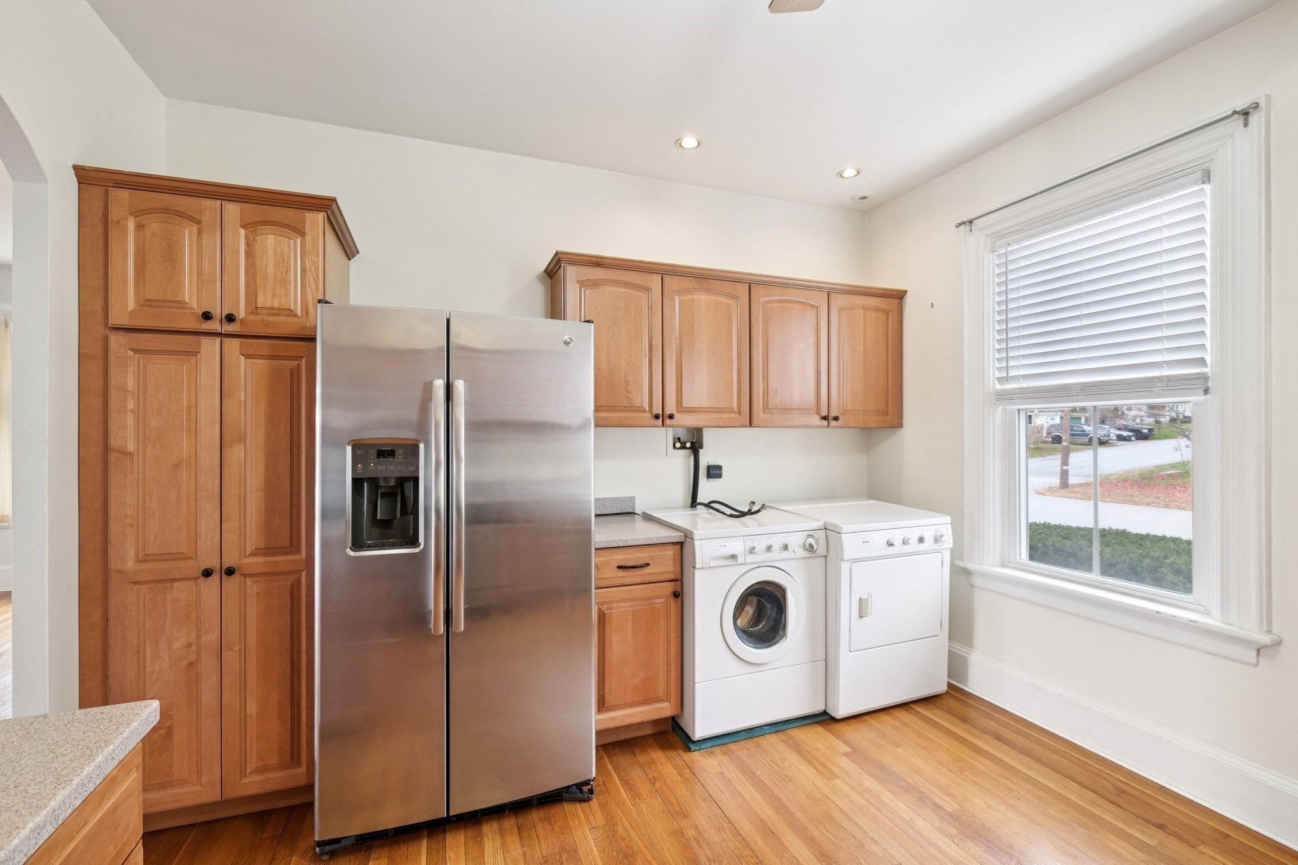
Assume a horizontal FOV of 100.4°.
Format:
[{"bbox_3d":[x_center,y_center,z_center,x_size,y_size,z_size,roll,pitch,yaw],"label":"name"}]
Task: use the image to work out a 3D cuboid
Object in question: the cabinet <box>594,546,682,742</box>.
[{"bbox_3d":[-0.176,0.921,2.602,0.457,0.878,0.635,0,0,-20],"label":"cabinet"}]

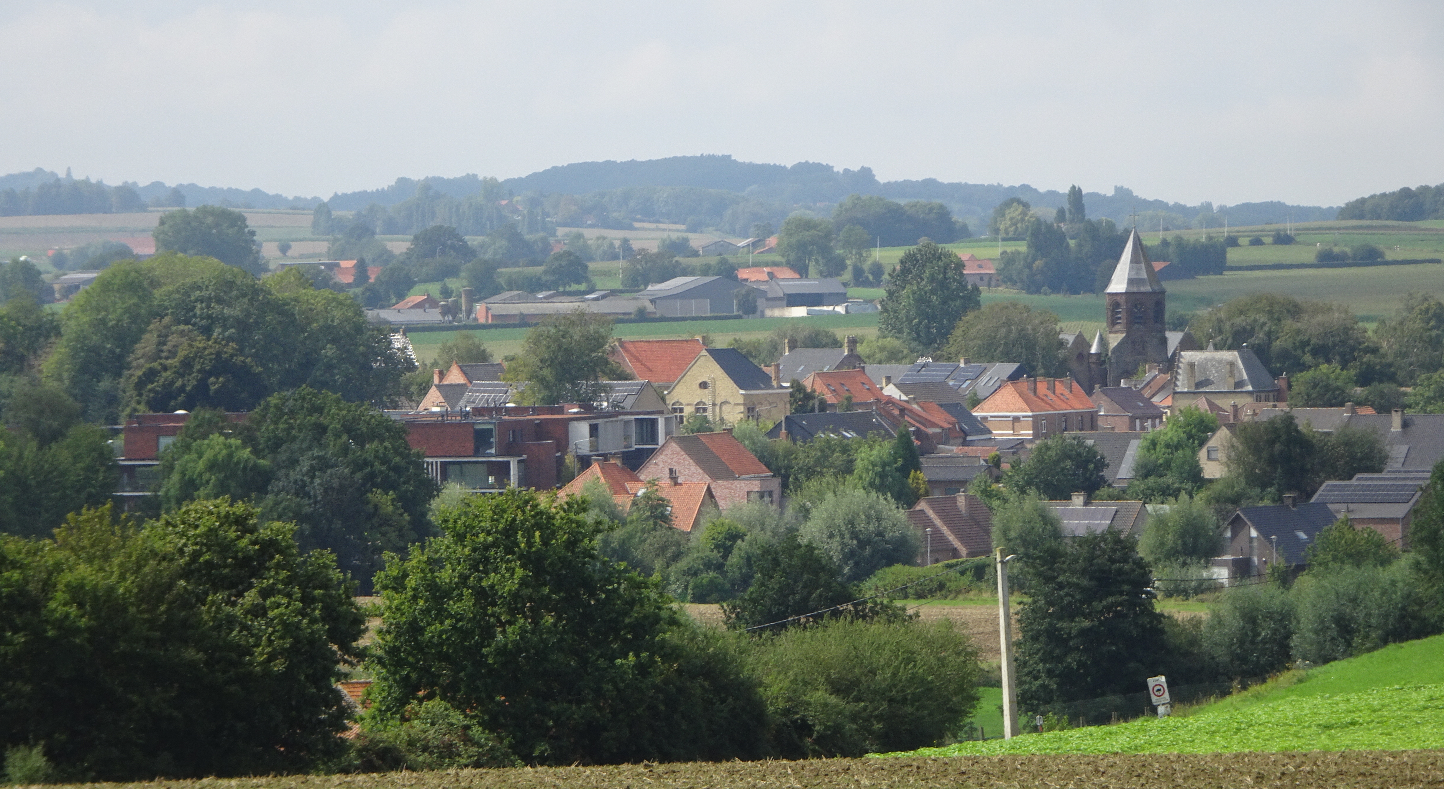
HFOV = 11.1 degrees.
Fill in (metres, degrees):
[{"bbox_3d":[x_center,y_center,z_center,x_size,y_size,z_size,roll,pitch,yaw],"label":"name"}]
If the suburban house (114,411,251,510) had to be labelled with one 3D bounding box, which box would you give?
[{"bbox_3d":[-51.720,6.960,710.000,12.000,10.360,9.500,0,1,22],"label":"suburban house"}]

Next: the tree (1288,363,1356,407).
[{"bbox_3d":[68.806,1.096,850.120,7.619,9.300,7.619,-1,1,0],"label":"tree"}]

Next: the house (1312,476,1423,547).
[{"bbox_3d":[57.328,10.804,650.063,9.800,6.400,10.000,1,1,24],"label":"house"}]

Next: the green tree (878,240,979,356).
[{"bbox_3d":[30.606,-12.711,1090.255,14.905,19.800,14.905,-1,1,0],"label":"green tree"}]

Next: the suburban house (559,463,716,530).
[{"bbox_3d":[-7.335,9.671,615.000,12.000,8.400,9.000,-1,1,23],"label":"suburban house"}]

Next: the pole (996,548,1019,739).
[{"bbox_3d":[9.418,8.957,245.100,0.450,7.800,0.420,-1,2,41],"label":"pole"}]

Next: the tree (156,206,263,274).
[{"bbox_3d":[-110.292,-31.973,1600.225,24.309,17.500,24.309,-1,1,0],"label":"tree"}]

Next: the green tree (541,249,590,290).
[{"bbox_3d":[-33.670,-26.740,1600.000,10.700,9.480,10.700,-1,1,0],"label":"green tree"}]

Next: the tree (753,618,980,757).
[{"bbox_3d":[4.359,9.185,225.047,7.000,4.800,6.500,0,1,0],"label":"tree"}]

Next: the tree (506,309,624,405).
[{"bbox_3d":[-19.089,-1.582,910.232,14.379,18.000,14.379,-1,1,0],"label":"tree"}]

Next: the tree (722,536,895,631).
[{"bbox_3d":[6.450,14.210,555.000,12.800,7.250,11.500,-1,1,0],"label":"tree"}]

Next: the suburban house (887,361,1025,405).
[{"bbox_3d":[31.227,0.320,940.109,16.800,8.500,13.200,0,2,40],"label":"suburban house"}]

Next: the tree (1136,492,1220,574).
[{"bbox_3d":[36.041,11.187,585.069,6.500,7.000,6.200,0,1,0],"label":"tree"}]

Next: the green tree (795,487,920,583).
[{"bbox_3d":[11.540,11.960,625.000,10.300,8.260,10.000,-1,1,0],"label":"green tree"}]

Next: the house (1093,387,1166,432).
[{"bbox_3d":[48.200,3.260,900.082,8.000,8.300,9.200,1,1,26],"label":"house"}]

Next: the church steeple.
[{"bbox_3d":[54.160,-10.242,970.000,8.000,23.000,8.000,-1,1,-7],"label":"church steeple"}]

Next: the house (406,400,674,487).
[{"bbox_3d":[-18.958,5.073,703.000,14.000,8.200,28.000,0,2,32],"label":"house"}]

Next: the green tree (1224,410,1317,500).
[{"bbox_3d":[51.014,6.972,690.138,8.596,10.700,8.596,-1,1,0],"label":"green tree"}]

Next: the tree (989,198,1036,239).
[{"bbox_3d":[88.025,-53.157,2250.000,14.500,13.000,13.500,-1,1,2],"label":"tree"}]

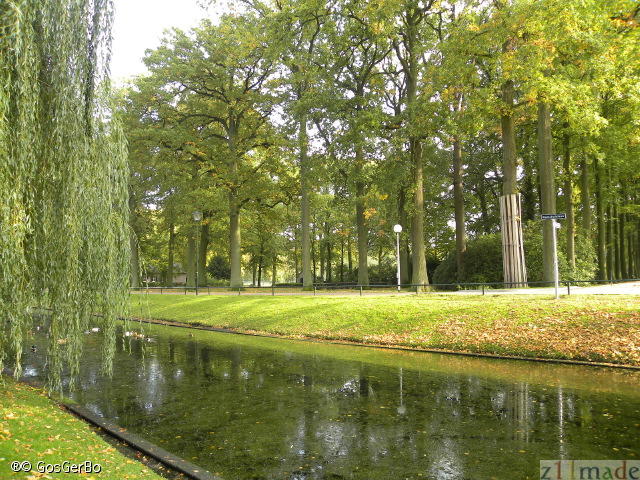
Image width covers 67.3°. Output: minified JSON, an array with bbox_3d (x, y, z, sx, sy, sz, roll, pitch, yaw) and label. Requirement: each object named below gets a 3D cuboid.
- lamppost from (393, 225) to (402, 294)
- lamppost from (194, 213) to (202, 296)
[{"bbox_3d":[4.460,1.040,27.500,0.450,3.870,0.450,0,-6,0],"label":"lamppost"},{"bbox_3d":[-6.850,0.730,27.100,0.460,4.730,0.460,0,-6,0],"label":"lamppost"}]

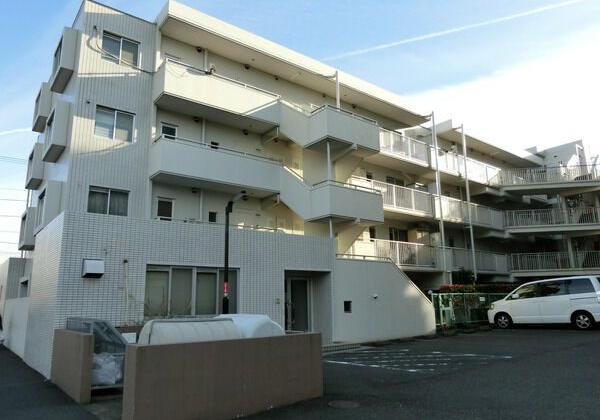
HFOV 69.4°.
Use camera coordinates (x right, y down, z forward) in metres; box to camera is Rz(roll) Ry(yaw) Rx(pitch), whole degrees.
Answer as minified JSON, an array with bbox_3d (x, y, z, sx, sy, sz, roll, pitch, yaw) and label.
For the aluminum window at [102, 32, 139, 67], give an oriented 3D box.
[{"bbox_3d":[-5.980,-5.334,14.495,1.230,0.950,0.120,9,-15,-37],"label":"aluminum window"}]

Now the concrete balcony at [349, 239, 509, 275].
[{"bbox_3d":[7.189,2.433,21.753,13.600,1.120,0.080,9,-15,-37],"label":"concrete balcony"}]

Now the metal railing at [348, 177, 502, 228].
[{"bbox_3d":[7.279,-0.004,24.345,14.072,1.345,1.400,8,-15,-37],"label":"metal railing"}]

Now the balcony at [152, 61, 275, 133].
[{"bbox_3d":[-2.944,-4.040,15.979,4.570,1.230,1.290,9,-15,-37],"label":"balcony"}]

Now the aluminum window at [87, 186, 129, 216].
[{"bbox_3d":[-6.275,-0.264,14.227,1.257,0.882,0.103,8,-15,-37],"label":"aluminum window"}]

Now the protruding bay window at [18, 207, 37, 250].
[{"bbox_3d":[-11.315,0.855,18.115,0.390,1.527,1.972,8,-15,-37],"label":"protruding bay window"}]

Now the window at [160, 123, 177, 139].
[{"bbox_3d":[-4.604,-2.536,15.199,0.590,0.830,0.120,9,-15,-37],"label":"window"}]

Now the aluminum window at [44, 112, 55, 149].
[{"bbox_3d":[-8.725,-2.695,15.234,0.103,1.249,1.558,8,-15,-37],"label":"aluminum window"}]

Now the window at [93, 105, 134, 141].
[{"bbox_3d":[-6.311,-2.896,14.781,1.272,1.073,0.103,8,-15,-37],"label":"window"}]

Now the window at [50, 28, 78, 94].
[{"bbox_3d":[-8.605,-5.423,15.810,0.426,1.588,2.043,8,-15,-37],"label":"window"}]

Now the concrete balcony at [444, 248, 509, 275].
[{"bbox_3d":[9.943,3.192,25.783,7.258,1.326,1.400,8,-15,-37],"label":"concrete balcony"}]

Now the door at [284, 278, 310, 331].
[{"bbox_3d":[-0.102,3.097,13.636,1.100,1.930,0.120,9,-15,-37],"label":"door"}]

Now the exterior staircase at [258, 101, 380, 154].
[{"bbox_3d":[1.065,-3.247,16.368,2.520,2.400,2.770,9,-15,-37],"label":"exterior staircase"}]

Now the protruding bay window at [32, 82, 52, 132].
[{"bbox_3d":[-11.427,-4.510,19.249,0.390,1.527,1.972,8,-15,-37],"label":"protruding bay window"}]

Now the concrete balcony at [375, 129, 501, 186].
[{"bbox_3d":[7.120,-2.535,23.603,12.500,1.310,1.320,9,-15,-37],"label":"concrete balcony"}]

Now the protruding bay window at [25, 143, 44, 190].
[{"bbox_3d":[-11.569,-1.874,19.042,0.401,1.539,2.131,8,-14,-37],"label":"protruding bay window"}]

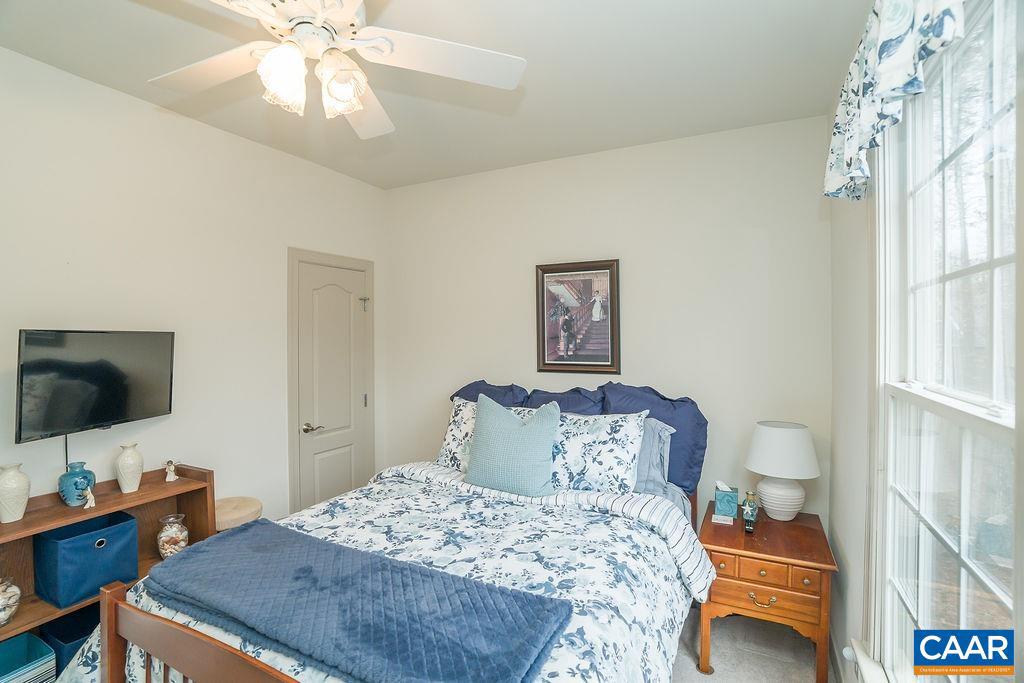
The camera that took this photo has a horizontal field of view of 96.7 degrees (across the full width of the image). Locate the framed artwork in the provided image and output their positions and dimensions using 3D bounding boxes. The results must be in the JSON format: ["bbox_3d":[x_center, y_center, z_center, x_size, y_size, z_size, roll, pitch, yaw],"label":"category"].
[{"bbox_3d":[0.455,-0.166,3.100,0.588,0.760,0.030,0,1,24],"label":"framed artwork"}]

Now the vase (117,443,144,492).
[{"bbox_3d":[-1.844,0.612,2.200,0.105,0.225,0.105,0,1,28],"label":"vase"}]

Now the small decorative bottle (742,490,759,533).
[{"bbox_3d":[1.183,0.842,2.250,0.068,0.180,0.068,0,1,24],"label":"small decorative bottle"}]

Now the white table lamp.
[{"bbox_3d":[1.420,0.676,2.395,0.345,0.485,0.345,0,1,24],"label":"white table lamp"}]

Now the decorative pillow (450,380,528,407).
[{"bbox_3d":[-0.140,0.600,3.155,0.610,0.600,0.200,0,-11,24],"label":"decorative pillow"}]

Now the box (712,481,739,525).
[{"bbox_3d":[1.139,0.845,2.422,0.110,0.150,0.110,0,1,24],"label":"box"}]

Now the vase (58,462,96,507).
[{"bbox_3d":[-1.939,0.637,2.030,0.122,0.180,0.122,0,1,28],"label":"vase"}]

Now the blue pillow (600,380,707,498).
[{"bbox_3d":[0.817,0.577,2.680,0.600,0.610,0.190,1,-11,27],"label":"blue pillow"}]

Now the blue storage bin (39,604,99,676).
[{"bbox_3d":[-1.809,1.326,1.970,0.250,0.265,0.260,0,1,28],"label":"blue storage bin"}]

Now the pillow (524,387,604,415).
[{"bbox_3d":[0.323,0.605,2.931,0.600,0.600,0.200,0,-11,24],"label":"pillow"}]

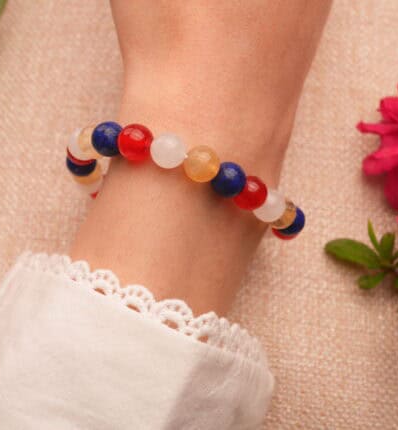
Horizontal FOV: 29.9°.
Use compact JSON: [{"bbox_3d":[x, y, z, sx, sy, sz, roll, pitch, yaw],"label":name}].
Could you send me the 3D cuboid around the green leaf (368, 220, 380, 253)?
[{"bbox_3d":[0.053,0.006,0.225,0.002,0.004,0.012,-19,116,12],"label":"green leaf"}]

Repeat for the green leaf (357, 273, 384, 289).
[{"bbox_3d":[0.053,0.020,0.229,0.009,0.002,0.004,-19,76,0],"label":"green leaf"}]

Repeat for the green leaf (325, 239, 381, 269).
[{"bbox_3d":[0.047,0.011,0.227,0.018,0.003,0.007,17,76,-6],"label":"green leaf"}]

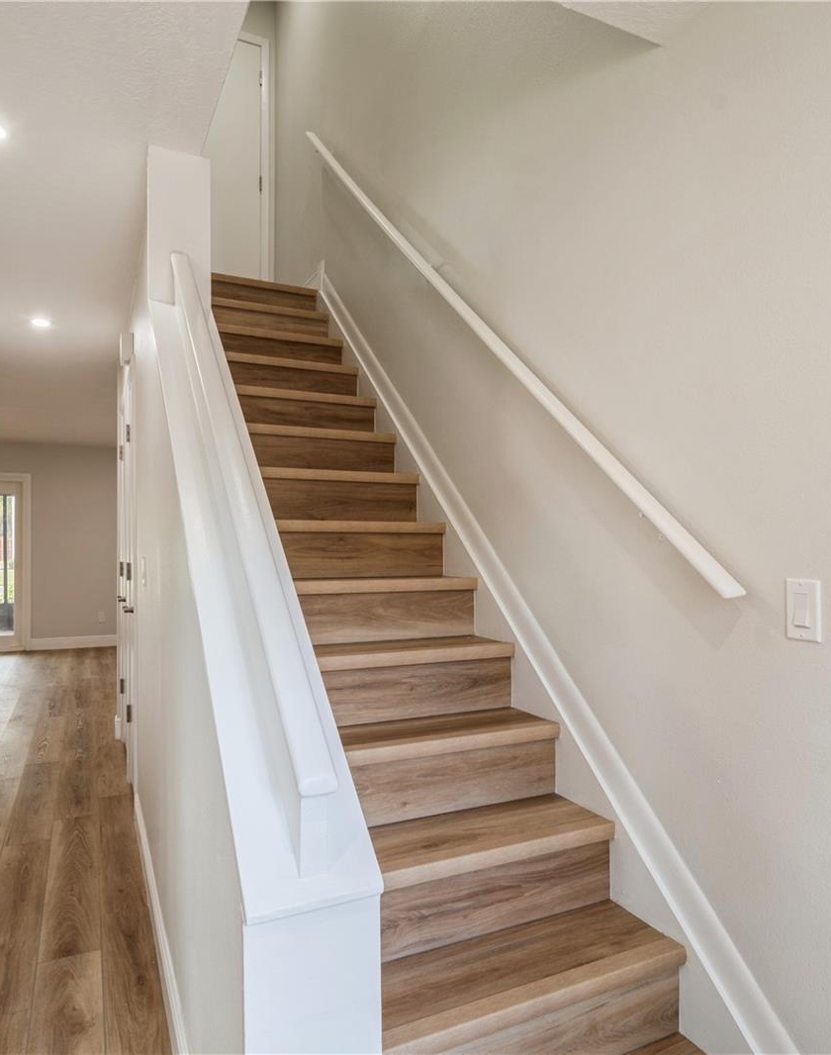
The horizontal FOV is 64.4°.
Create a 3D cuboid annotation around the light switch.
[{"bbox_3d":[0.727,0.156,1.238,0.009,0.114,0.070,0,-1,-26],"label":"light switch"}]

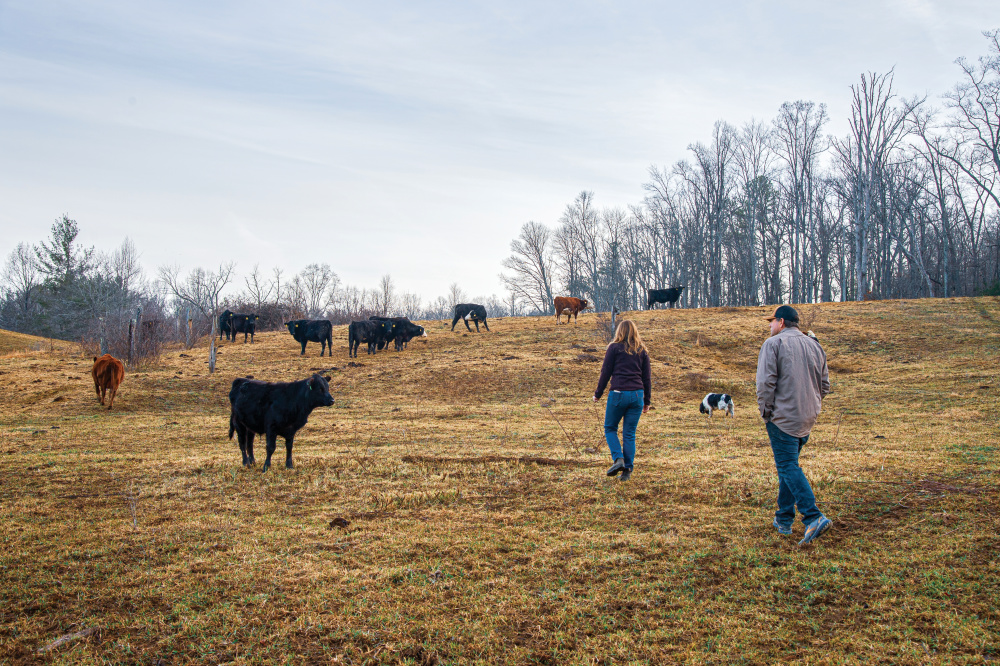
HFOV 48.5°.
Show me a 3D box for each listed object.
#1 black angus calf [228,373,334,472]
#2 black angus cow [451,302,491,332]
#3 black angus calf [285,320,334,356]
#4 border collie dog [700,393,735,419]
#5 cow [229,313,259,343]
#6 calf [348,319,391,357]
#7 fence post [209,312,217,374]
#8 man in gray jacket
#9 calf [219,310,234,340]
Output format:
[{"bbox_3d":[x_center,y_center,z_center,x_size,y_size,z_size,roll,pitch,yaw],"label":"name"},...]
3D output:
[{"bbox_3d":[-2.642,1.062,13.400,1.500,1.170,0.520,0,0,35],"label":"black angus calf"},{"bbox_3d":[-1.301,-0.662,49.000,1.700,1.235,0.750,0,0,0],"label":"black angus cow"},{"bbox_3d":[-6.603,0.182,38.500,1.800,1.265,0.650,0,0,22],"label":"black angus calf"},{"bbox_3d":[4.112,1.371,21.000,0.720,0.473,0.280,0,0,30],"label":"border collie dog"},{"bbox_3d":[-11.012,-0.192,47.500,1.700,1.240,0.620,0,0,44],"label":"cow"},{"bbox_3d":[-4.547,0.183,38.700,0.620,1.272,1.750,0,0,43],"label":"calf"},{"bbox_3d":[-7.636,0.272,29.500,0.200,1.633,0.200,0,0,0],"label":"fence post"},{"bbox_3d":[2.241,0.683,8.450,0.580,1.792,0.520,0,0,-23],"label":"man in gray jacket"},{"bbox_3d":[-12.189,-0.323,49.500,0.600,1.359,1.750,0,0,-14],"label":"calf"}]

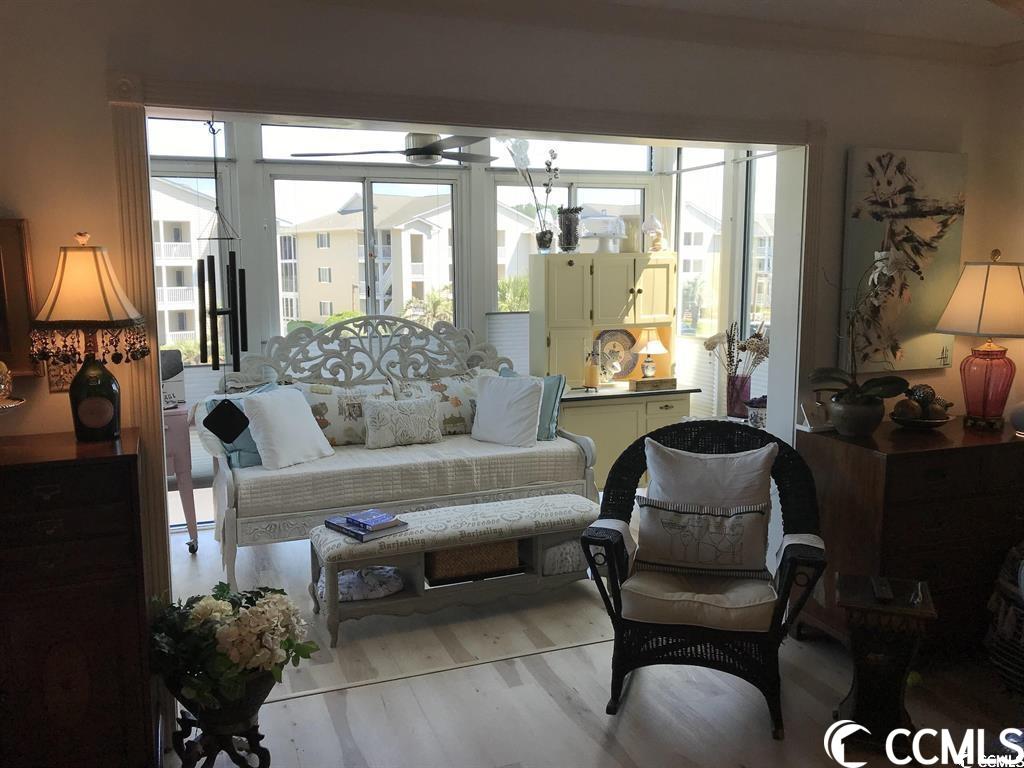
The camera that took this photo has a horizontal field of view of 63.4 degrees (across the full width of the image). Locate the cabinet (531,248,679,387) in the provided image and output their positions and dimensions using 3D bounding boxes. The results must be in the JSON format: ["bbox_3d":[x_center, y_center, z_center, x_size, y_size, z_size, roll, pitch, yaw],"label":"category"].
[{"bbox_3d":[0.617,-0.434,5.602,0.970,0.870,0.280,-3,8,-21],"label":"cabinet"}]

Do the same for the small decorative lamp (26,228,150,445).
[{"bbox_3d":[-1.214,-0.137,2.386,0.350,0.600,0.350,-3,8,-21],"label":"small decorative lamp"}]

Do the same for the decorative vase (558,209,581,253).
[{"bbox_3d":[0.378,-1.002,5.442,0.140,0.285,0.140,0,8,0],"label":"decorative vase"}]

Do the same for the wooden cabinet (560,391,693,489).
[{"bbox_3d":[0.646,0.438,5.612,1.040,0.820,0.600,-3,8,-21],"label":"wooden cabinet"}]

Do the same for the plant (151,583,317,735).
[{"bbox_3d":[-0.814,0.802,2.421,0.460,0.430,0.440,-3,8,-21],"label":"plant"}]

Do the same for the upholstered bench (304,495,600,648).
[{"bbox_3d":[-0.270,0.851,3.954,1.305,0.460,0.430,-3,8,-21],"label":"upholstered bench"}]

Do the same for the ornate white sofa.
[{"bbox_3d":[-0.667,0.289,4.875,2.080,1.325,1.080,-3,8,-21],"label":"ornate white sofa"}]

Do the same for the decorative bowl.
[{"bbox_3d":[1.790,0.166,3.630,0.280,0.050,0.280,0,8,0],"label":"decorative bowl"}]

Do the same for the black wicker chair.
[{"bbox_3d":[0.746,0.682,3.211,0.800,0.990,0.850,2,8,17],"label":"black wicker chair"}]

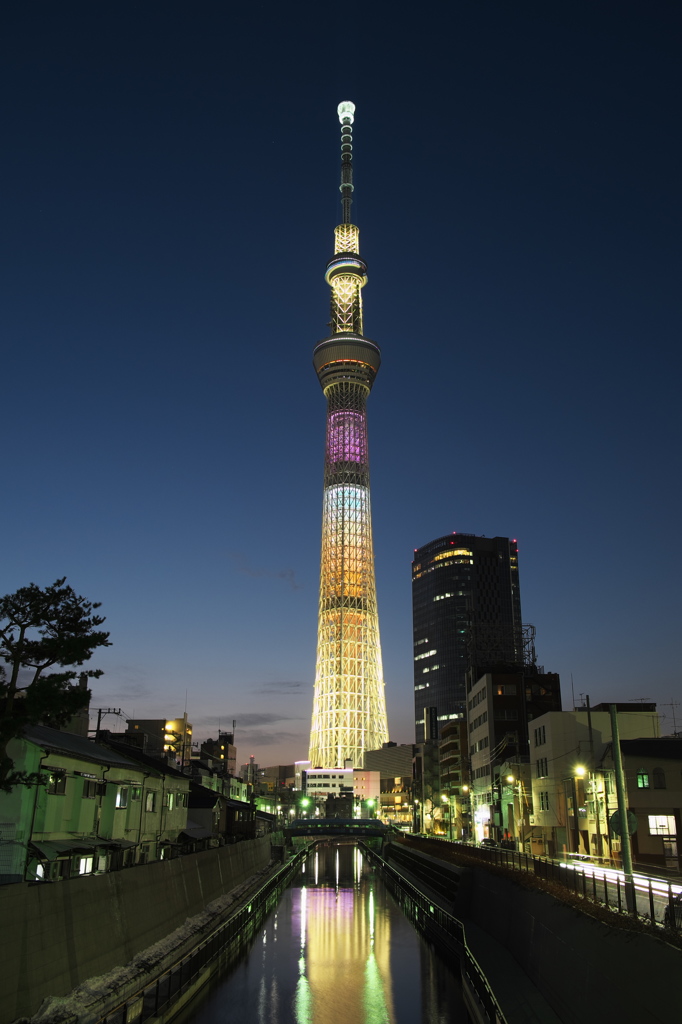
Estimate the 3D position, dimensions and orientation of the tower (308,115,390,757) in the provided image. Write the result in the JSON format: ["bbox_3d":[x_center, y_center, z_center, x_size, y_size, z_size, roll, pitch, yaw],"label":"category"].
[{"bbox_3d":[4.776,-82.434,721.465,63.000,634.000,63.000,0,-19,0],"label":"tower"}]

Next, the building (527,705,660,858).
[{"bbox_3d":[22.520,23.812,78.267,9.300,12.300,8.600,0,-19,1],"label":"building"}]

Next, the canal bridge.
[{"bbox_3d":[-0.918,72.100,201.502,24.000,4.200,10.000,0,-19,0],"label":"canal bridge"}]

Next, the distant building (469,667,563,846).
[{"bbox_3d":[22.701,32.330,115.478,8.800,20.300,17.500,0,-19,1],"label":"distant building"}]

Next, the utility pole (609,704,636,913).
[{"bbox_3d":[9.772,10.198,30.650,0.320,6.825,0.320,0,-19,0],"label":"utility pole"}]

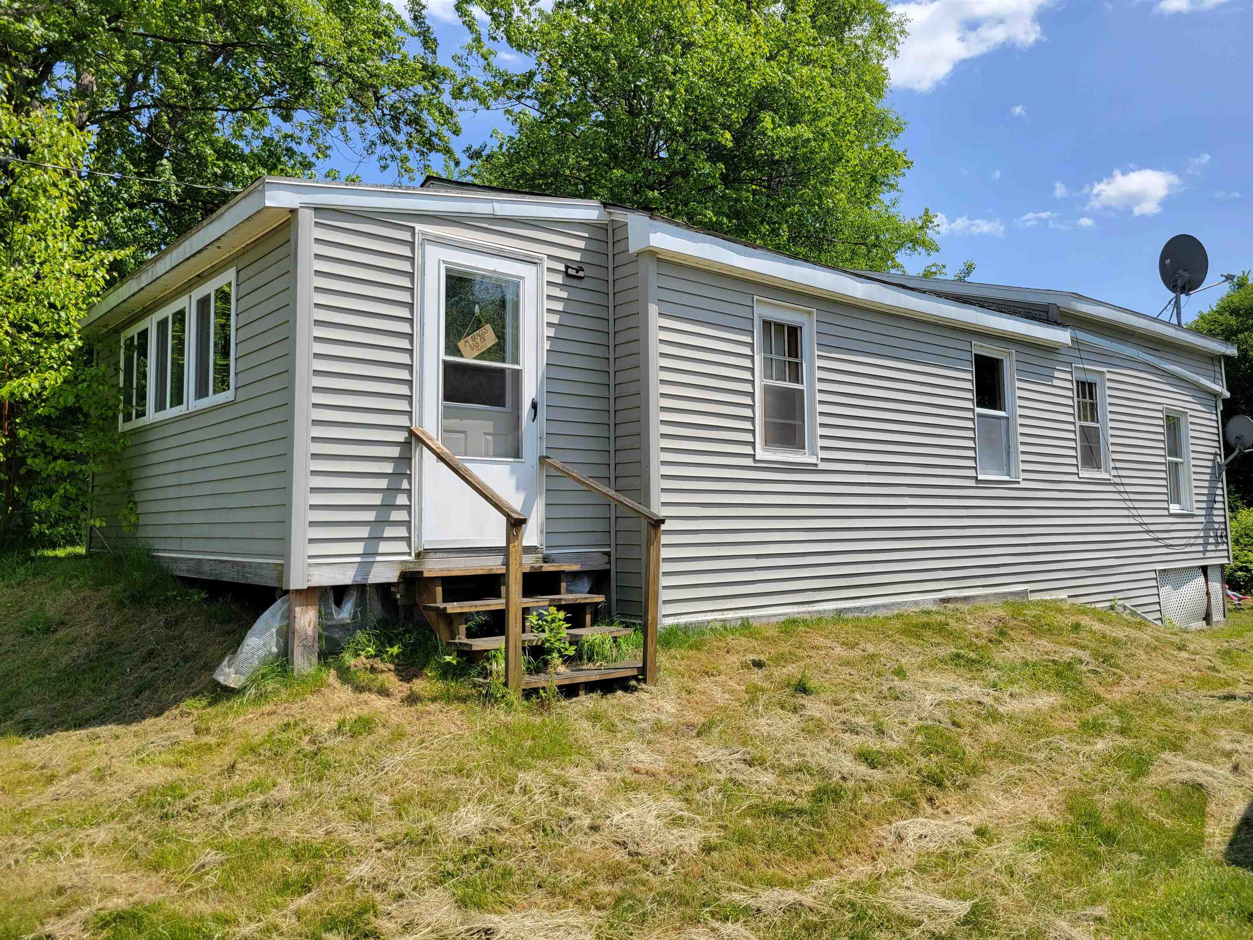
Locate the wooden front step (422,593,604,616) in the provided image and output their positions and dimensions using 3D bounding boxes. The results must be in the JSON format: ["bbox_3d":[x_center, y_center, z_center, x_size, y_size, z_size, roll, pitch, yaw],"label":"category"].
[{"bbox_3d":[-0.699,0.867,6.115,1.222,0.037,0.285,2,-4,-41],"label":"wooden front step"}]

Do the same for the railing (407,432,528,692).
[{"bbox_3d":[-0.969,0.470,5.651,0.090,1.572,1.177,2,-4,-41],"label":"railing"}]

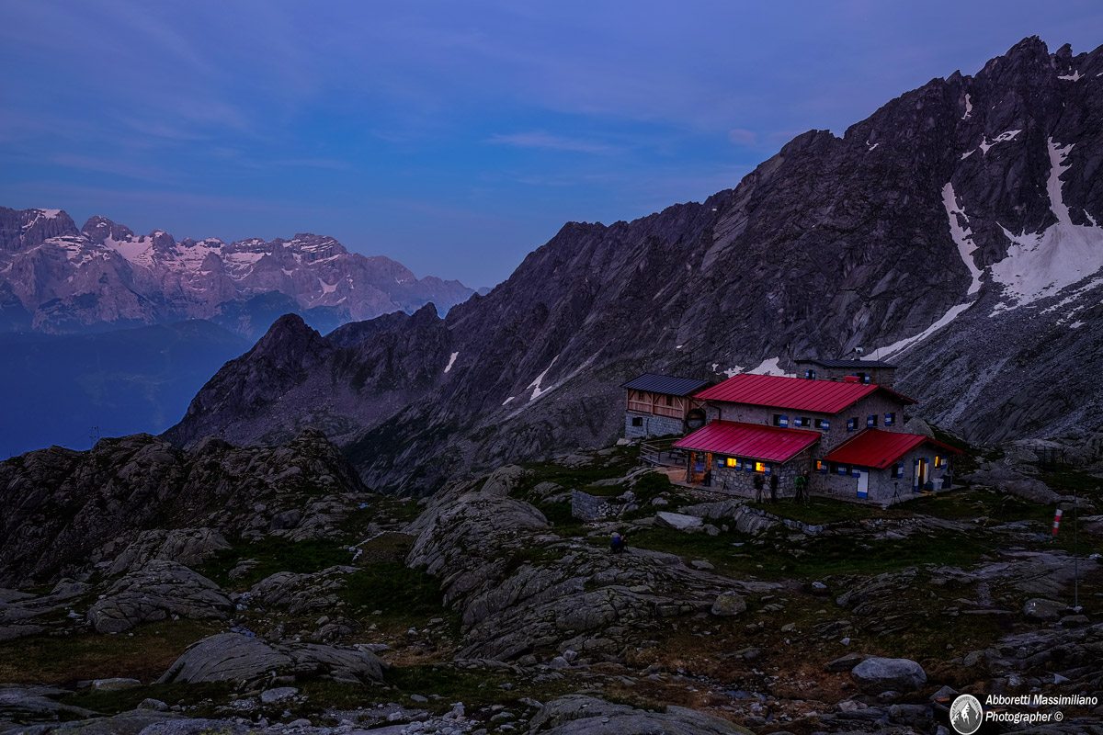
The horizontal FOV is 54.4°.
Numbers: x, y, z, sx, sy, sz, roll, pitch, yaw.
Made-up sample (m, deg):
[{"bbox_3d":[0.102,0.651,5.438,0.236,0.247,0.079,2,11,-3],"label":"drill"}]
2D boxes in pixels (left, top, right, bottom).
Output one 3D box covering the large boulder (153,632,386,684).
[{"bbox_3d":[-10.441,10.629,40.000,8.200,1.350,3.500,-2,5,-15],"label":"large boulder"}]

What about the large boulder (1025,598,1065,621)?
[{"bbox_3d":[21.155,10.311,46.000,1.650,0.850,1.150,2,5,25],"label":"large boulder"}]

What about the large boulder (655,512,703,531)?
[{"bbox_3d":[7.717,9.249,65.000,2.800,1.050,1.700,0,5,7],"label":"large boulder"}]

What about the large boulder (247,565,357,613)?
[{"bbox_3d":[-11.941,10.451,51.500,5.100,1.500,4.500,-2,5,-13],"label":"large boulder"}]

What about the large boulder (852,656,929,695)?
[{"bbox_3d":[11.624,10.490,37.000,2.500,1.050,1.550,1,5,17],"label":"large boulder"}]

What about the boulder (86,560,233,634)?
[{"bbox_3d":[-18.139,10.290,49.500,6.400,2.400,5.200,-2,5,-20],"label":"boulder"}]

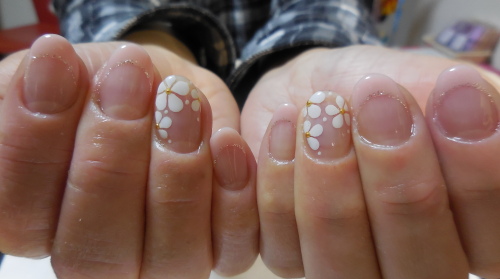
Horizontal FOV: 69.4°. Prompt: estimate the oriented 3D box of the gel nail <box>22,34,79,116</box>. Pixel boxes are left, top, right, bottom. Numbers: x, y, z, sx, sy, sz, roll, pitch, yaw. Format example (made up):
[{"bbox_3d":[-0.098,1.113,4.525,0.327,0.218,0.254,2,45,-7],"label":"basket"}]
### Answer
[{"bbox_3d":[-0.046,-0.015,0.083,0.012,0.018,0.005,8,-11,-18],"label":"gel nail"}]

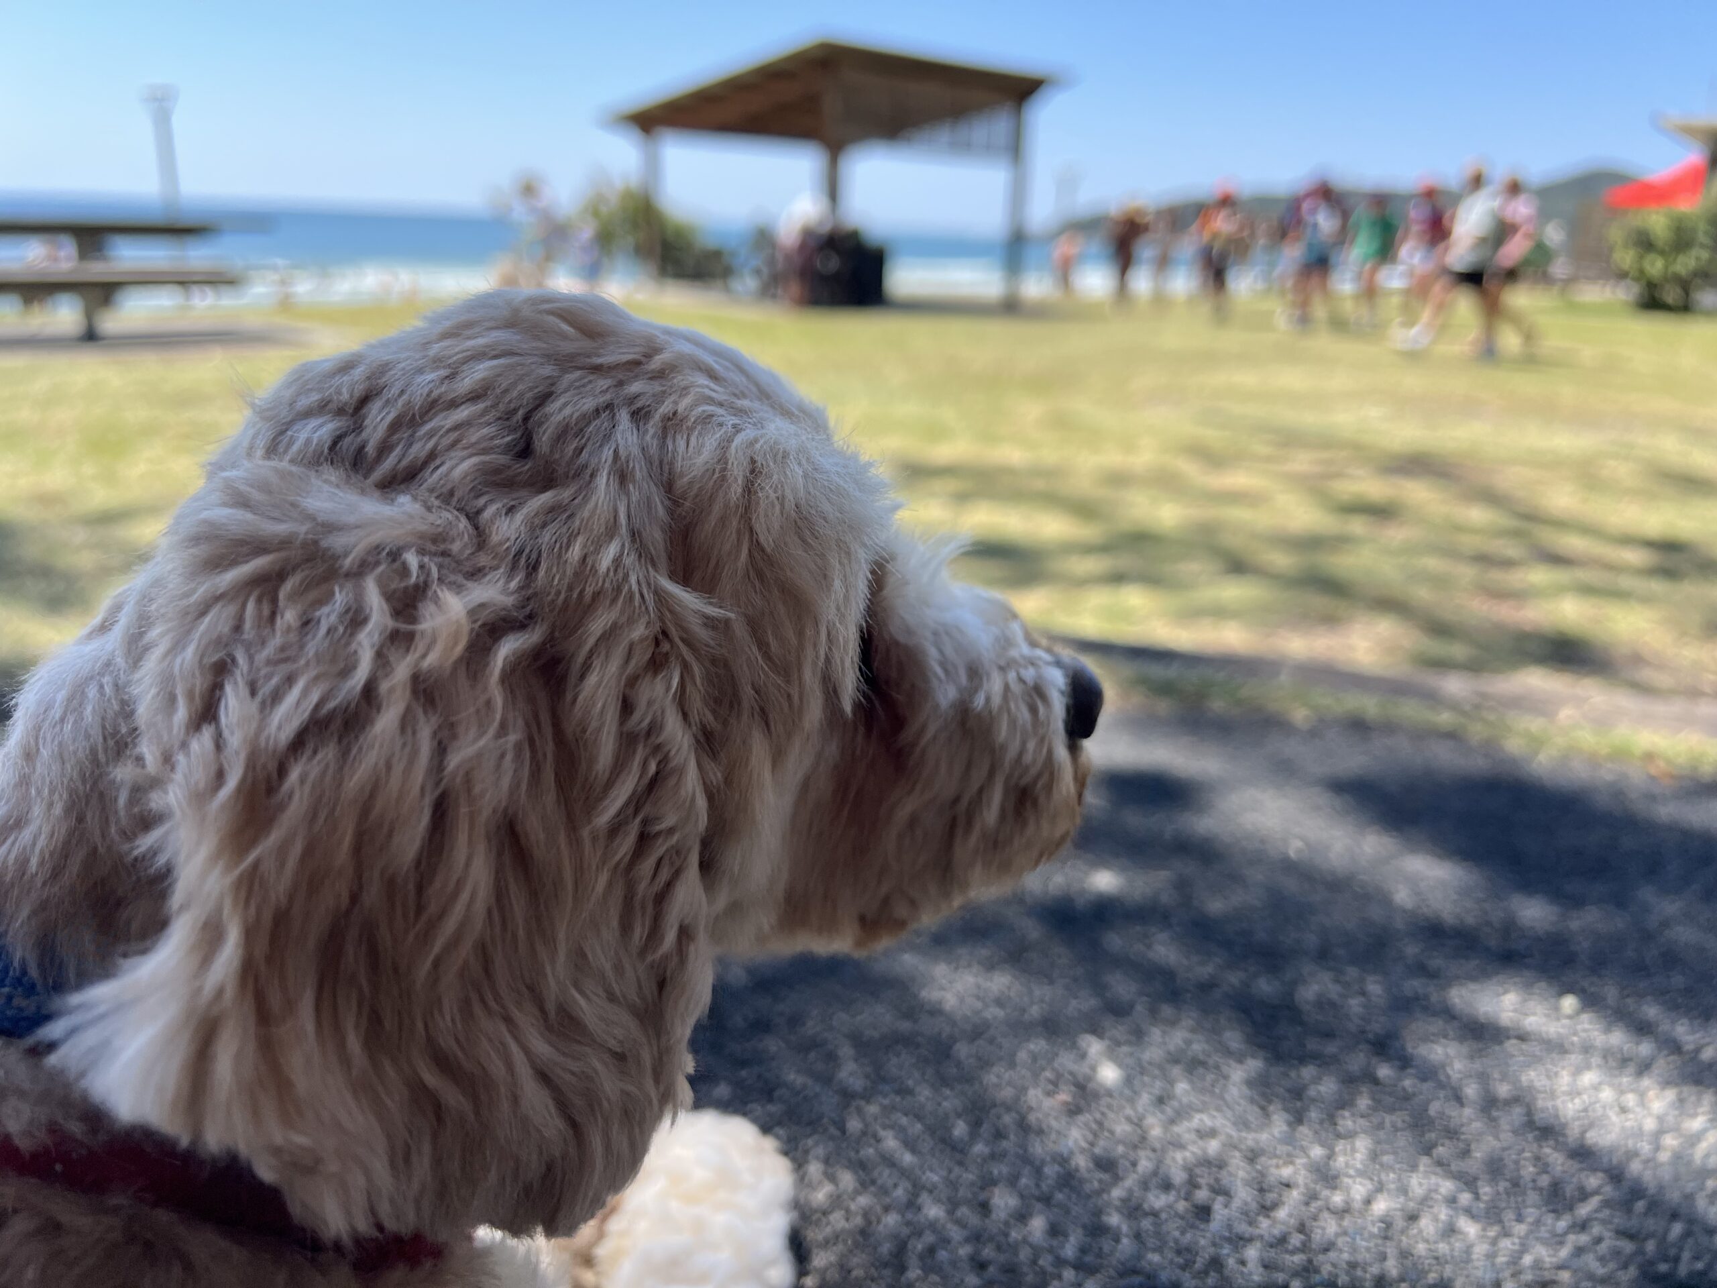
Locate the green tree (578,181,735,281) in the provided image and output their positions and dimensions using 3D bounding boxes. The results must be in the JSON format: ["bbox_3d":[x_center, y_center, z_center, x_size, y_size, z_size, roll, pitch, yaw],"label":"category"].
[{"bbox_3d":[-3.805,-7.586,23.834,2.950,1.900,2.500,-1,18,-9],"label":"green tree"}]

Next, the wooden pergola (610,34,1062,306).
[{"bbox_3d":[-0.318,-6.377,18.089,4.310,3.060,4.050,-15,25,-42],"label":"wooden pergola"}]

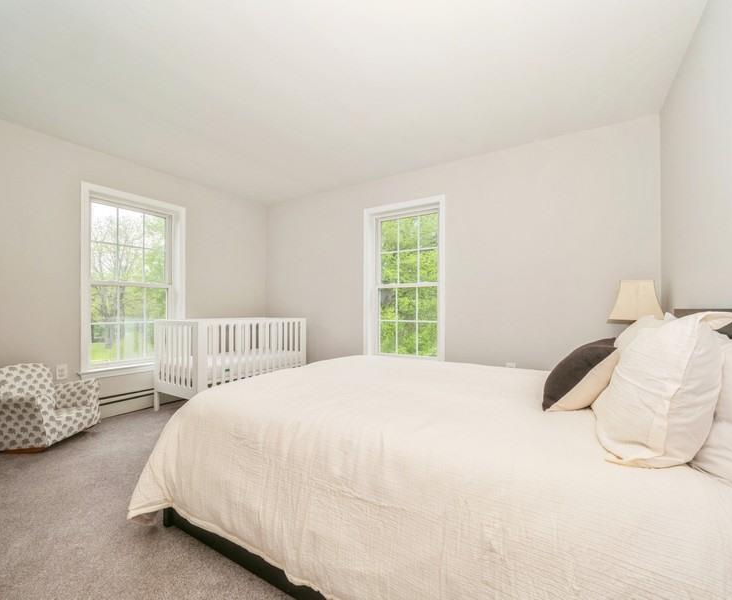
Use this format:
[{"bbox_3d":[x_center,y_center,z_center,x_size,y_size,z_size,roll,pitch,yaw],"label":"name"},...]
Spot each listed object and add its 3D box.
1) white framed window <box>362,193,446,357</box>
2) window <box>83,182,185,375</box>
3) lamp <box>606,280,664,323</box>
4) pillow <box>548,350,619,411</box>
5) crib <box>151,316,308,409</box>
[{"bbox_3d":[0.400,-0.185,3.512,0.934,1.737,0.121,0,-1,33],"label":"white framed window"},{"bbox_3d":[-2.322,-0.193,3.300,0.121,1.737,0.934,0,-1,33],"label":"window"},{"bbox_3d":[1.772,0.153,2.126,0.278,0.586,0.278,0,-1,33],"label":"lamp"},{"bbox_3d":[0.924,0.309,1.390,0.162,0.404,0.424,47,23,24],"label":"pillow"},{"bbox_3d":[-1.390,0.642,3.524,0.758,0.894,1.343,0,-1,33],"label":"crib"}]

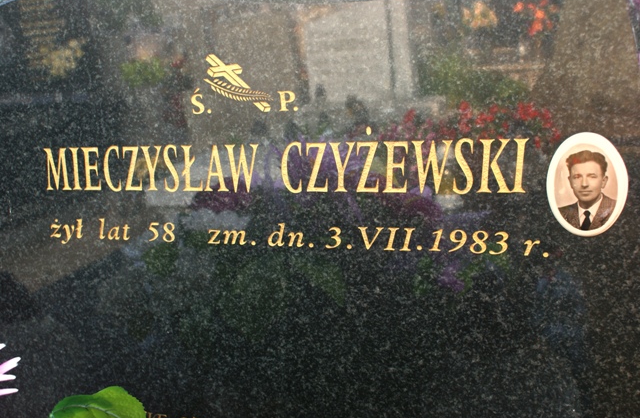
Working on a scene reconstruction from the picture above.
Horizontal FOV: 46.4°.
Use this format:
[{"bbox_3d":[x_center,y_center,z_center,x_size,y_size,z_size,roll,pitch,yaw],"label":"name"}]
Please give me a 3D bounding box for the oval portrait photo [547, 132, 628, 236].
[{"bbox_3d":[0.286,-0.026,0.801,0.083,0.112,0.008,1,5,23],"label":"oval portrait photo"}]

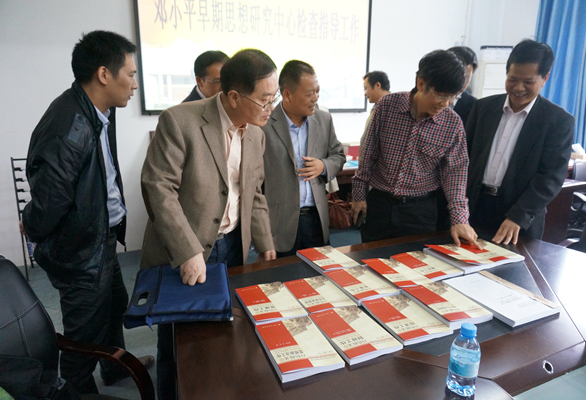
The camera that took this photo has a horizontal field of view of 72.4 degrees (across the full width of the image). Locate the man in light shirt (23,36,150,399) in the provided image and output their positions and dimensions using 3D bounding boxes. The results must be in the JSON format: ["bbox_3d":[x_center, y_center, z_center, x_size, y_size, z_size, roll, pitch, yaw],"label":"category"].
[{"bbox_3d":[-0.862,0.127,1.773,0.500,1.670,0.520,-2,13,-12],"label":"man in light shirt"}]

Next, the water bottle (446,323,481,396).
[{"bbox_3d":[0.387,0.349,0.894,0.061,0.153,0.061,1,13,0],"label":"water bottle"}]

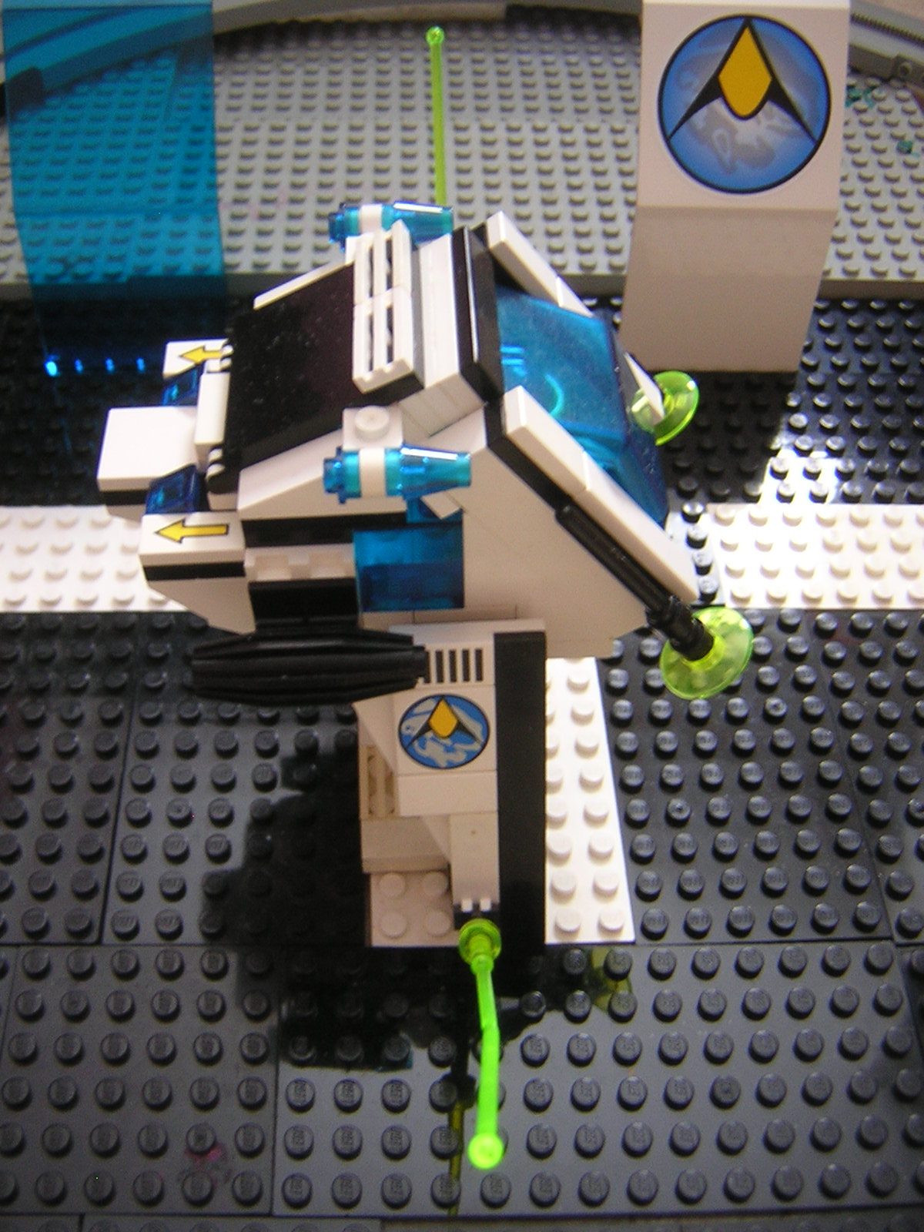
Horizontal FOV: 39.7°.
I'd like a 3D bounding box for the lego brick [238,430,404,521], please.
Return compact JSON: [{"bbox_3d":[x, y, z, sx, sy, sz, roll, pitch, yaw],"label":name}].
[{"bbox_3d":[-0.020,-0.020,0.181,0.024,0.010,0.008,-3,52,-2],"label":"lego brick"}]

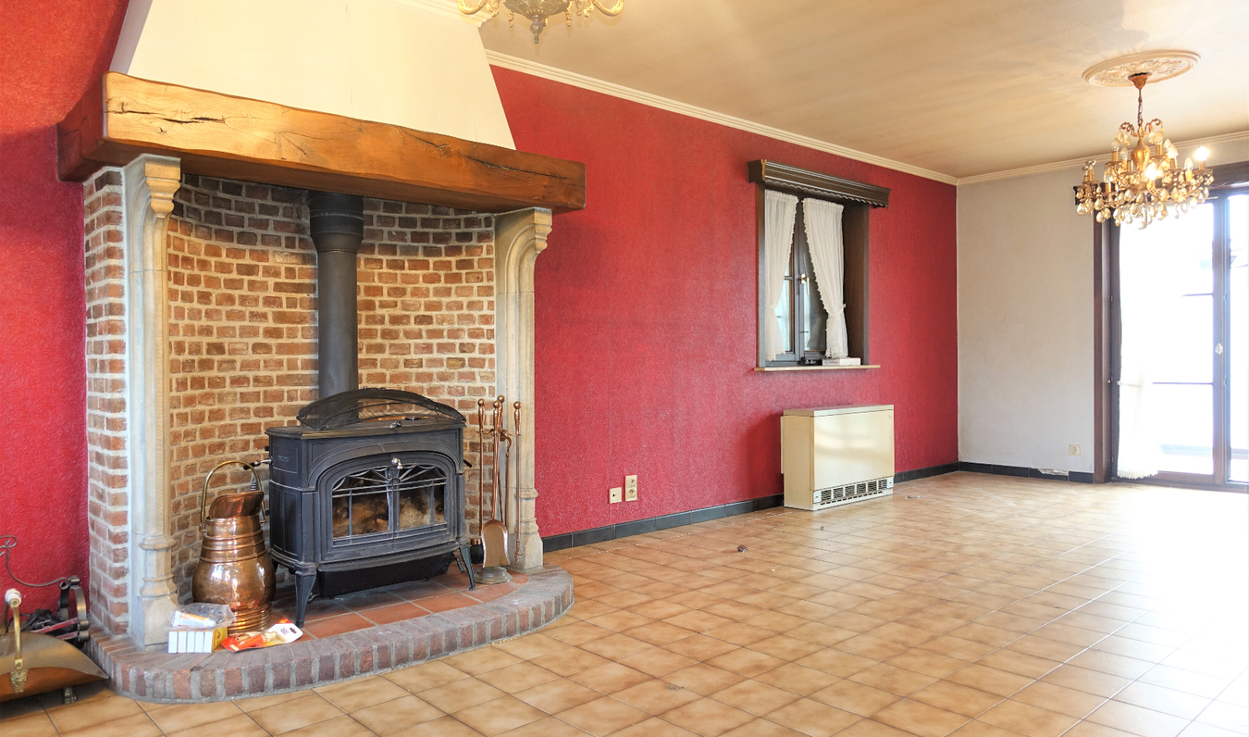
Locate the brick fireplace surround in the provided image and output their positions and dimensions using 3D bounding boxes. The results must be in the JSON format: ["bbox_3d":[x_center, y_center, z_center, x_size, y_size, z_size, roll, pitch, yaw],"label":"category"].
[{"bbox_3d":[-1.006,0.153,3.123,1.680,1.620,1.035,-1,1,-41],"label":"brick fireplace surround"}]

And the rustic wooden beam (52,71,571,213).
[{"bbox_3d":[-1.077,-0.748,3.172,1.689,0.217,0.866,-1,1,-41],"label":"rustic wooden beam"}]

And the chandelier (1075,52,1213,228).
[{"bbox_3d":[2.732,-1.159,4.401,0.720,0.845,0.720,-1,1,-41],"label":"chandelier"}]

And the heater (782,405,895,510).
[{"bbox_3d":[1.501,0.594,5.800,0.955,0.645,0.250,-1,1,-41],"label":"heater"}]

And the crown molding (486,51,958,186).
[{"bbox_3d":[1.044,-1.551,5.557,4.870,0.058,0.052,-1,1,-41],"label":"crown molding"}]

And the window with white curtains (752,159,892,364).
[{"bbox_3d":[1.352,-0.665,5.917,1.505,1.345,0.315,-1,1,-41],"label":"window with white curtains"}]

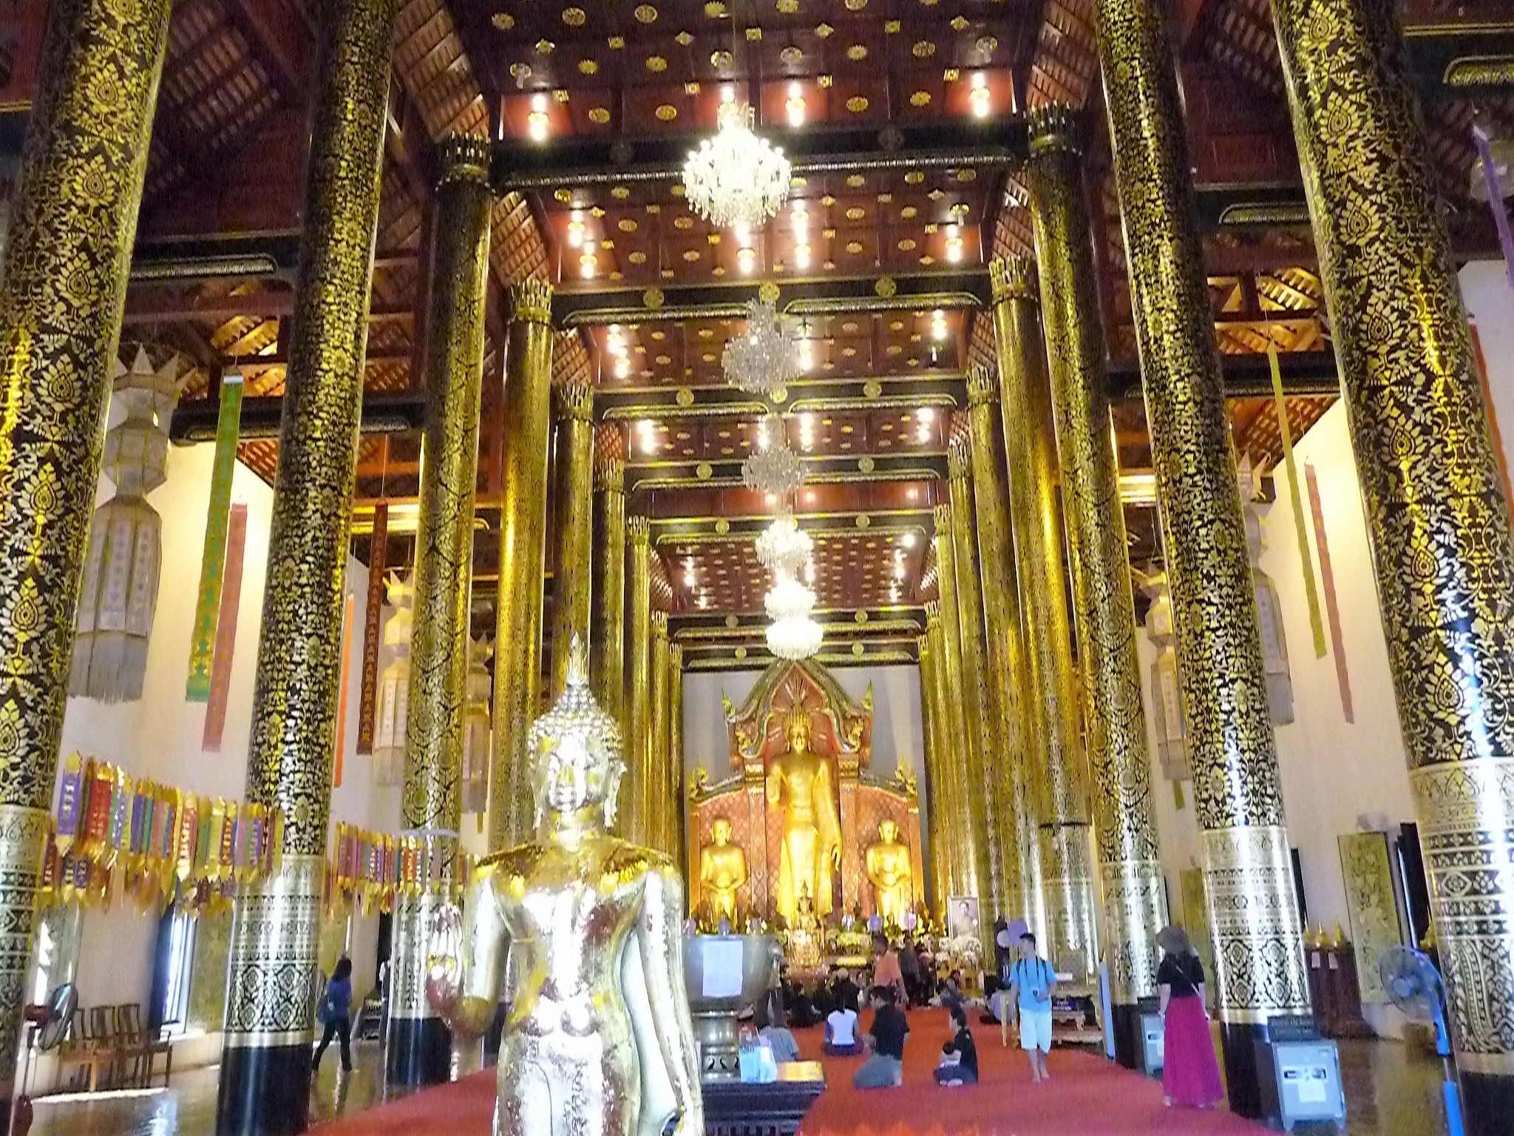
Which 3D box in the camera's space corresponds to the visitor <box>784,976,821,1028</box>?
[{"bbox_3d":[0.941,9.146,25.737,0.700,0.900,0.680,-3,-17,6],"label":"visitor"}]

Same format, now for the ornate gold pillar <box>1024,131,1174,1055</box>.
[{"bbox_3d":[4.999,-0.450,18.017,0.860,14.470,0.860,-2,-17,3],"label":"ornate gold pillar"}]

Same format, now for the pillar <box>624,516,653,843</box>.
[{"bbox_3d":[-3.680,5.480,36.600,0.900,14.600,0.900,-2,-17,3],"label":"pillar"}]

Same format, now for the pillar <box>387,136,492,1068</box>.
[{"bbox_3d":[-4.750,-0.080,18.600,0.900,14.600,0.900,-2,-17,3],"label":"pillar"}]

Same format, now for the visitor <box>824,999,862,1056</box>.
[{"bbox_3d":[1.307,7.079,18.933,0.620,0.800,0.560,-3,-17,4],"label":"visitor"}]

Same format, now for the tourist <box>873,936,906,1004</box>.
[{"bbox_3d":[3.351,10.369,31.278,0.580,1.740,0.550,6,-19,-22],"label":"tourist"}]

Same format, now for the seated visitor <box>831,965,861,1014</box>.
[{"bbox_3d":[1.993,9.766,28.017,0.620,1.020,0.620,-2,-17,3],"label":"seated visitor"}]

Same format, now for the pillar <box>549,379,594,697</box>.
[{"bbox_3d":[-4.171,2.646,27.305,0.860,14.470,0.860,-2,-17,3],"label":"pillar"}]

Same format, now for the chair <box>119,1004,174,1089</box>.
[{"bbox_3d":[-8.267,6.427,16.516,0.570,1.040,0.530,-2,-17,3],"label":"chair"}]

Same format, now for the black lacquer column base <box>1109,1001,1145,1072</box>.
[{"bbox_3d":[5.151,6.082,15.991,0.830,0.790,0.830,-2,-17,3],"label":"black lacquer column base"}]

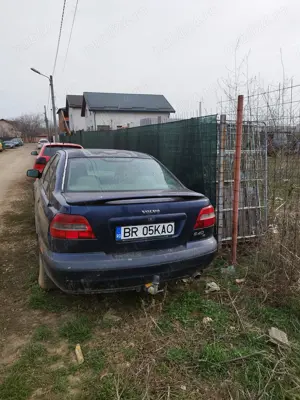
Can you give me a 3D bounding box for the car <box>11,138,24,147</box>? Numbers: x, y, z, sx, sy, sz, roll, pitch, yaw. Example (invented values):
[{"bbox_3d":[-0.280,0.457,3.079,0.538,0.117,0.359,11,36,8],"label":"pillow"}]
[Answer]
[{"bbox_3d":[-27.133,-11.819,57.000,1.760,1.530,4.200,-4,13,-21],"label":"car"}]

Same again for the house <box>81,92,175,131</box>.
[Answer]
[{"bbox_3d":[-2.950,-9.550,35.050,10.100,7.100,7.900,-4,13,-18],"label":"house"}]

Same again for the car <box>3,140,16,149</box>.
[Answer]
[{"bbox_3d":[-25.748,-10.171,51.000,1.740,1.450,4.300,-4,13,-21],"label":"car"}]

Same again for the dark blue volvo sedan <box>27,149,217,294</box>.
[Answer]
[{"bbox_3d":[-0.825,-0.073,4.285,1.740,1.420,4.480,-3,12,-22],"label":"dark blue volvo sedan"}]

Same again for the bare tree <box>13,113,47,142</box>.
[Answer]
[{"bbox_3d":[-32.157,-19.267,74.000,8.800,8.000,7.500,-5,13,-22],"label":"bare tree"}]

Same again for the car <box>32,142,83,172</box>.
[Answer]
[{"bbox_3d":[-3.040,-1.190,9.420,1.700,1.430,4.030,-4,13,-21],"label":"car"}]

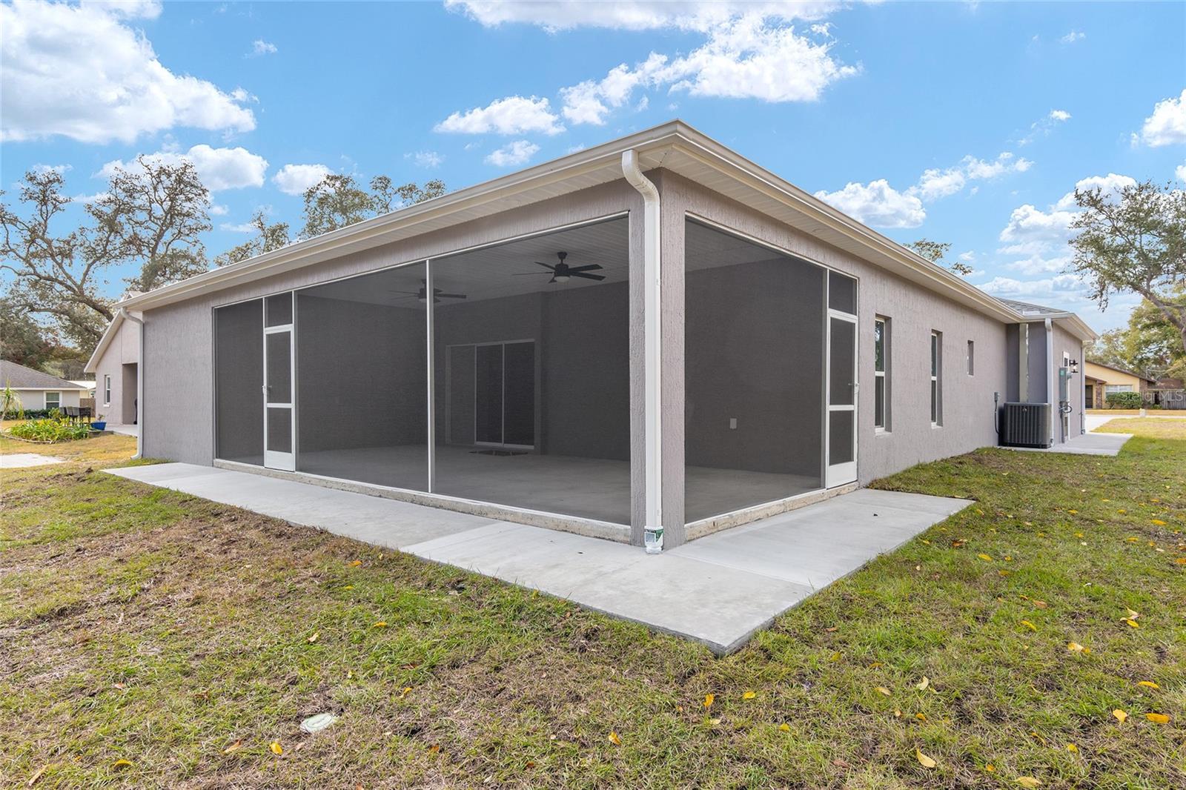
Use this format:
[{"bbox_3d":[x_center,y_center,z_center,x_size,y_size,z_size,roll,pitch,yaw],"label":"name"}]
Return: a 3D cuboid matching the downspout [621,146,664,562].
[{"bbox_3d":[0.365,-0.291,4.731,0.115,3.030,0.380,0,0,40],"label":"downspout"}]

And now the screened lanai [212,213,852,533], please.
[{"bbox_3d":[-1.540,-0.172,9.374,9.100,2.700,4.250,0,0,40],"label":"screened lanai"}]

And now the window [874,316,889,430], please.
[{"bbox_3d":[3.928,-0.281,8.635,0.100,1.600,0.680,0,0,42],"label":"window"}]

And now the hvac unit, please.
[{"bbox_3d":[9.821,0.676,14.144,0.820,0.980,0.820,0,0,40],"label":"hvac unit"}]

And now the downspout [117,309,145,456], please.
[{"bbox_3d":[-9.477,-0.233,12.835,0.110,3.120,0.420,0,0,40],"label":"downspout"}]

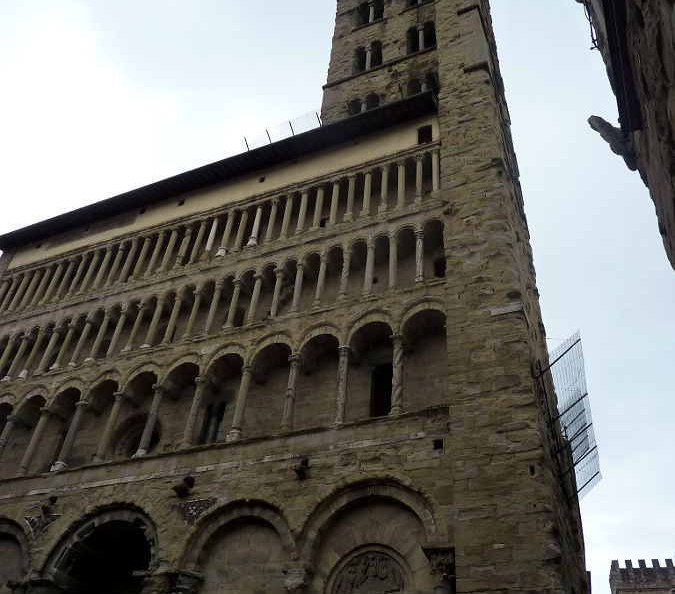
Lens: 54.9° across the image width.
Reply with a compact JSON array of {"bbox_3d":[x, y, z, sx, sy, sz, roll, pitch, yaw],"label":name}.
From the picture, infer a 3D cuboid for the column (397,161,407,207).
[{"bbox_3d":[2.648,-4.689,26.894,0.350,2.844,0.350,-13,-44,21],"label":"column"}]

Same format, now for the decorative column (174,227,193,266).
[{"bbox_3d":[-7.628,-2.475,32.243,0.370,2.490,0.370,-13,-43,21],"label":"decorative column"}]

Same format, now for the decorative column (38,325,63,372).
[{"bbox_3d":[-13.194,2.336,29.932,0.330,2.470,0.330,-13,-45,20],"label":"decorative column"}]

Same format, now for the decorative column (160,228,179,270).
[{"bbox_3d":[-8.100,-2.287,31.220,0.360,2.775,0.360,-13,-44,20],"label":"decorative column"}]

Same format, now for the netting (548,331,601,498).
[{"bbox_3d":[7.831,4.467,21.659,1.500,1.200,9.300,-11,-44,19],"label":"netting"}]

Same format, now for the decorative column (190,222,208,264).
[{"bbox_3d":[-6.130,-2.361,28.773,0.320,2.601,0.320,-13,-44,21],"label":"decorative column"}]

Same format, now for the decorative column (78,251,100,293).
[{"bbox_3d":[-11.809,-1.187,31.134,0.320,2.601,0.320,-13,-44,21],"label":"decorative column"}]

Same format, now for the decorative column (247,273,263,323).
[{"bbox_3d":[-3.350,0.026,26.309,0.390,2.633,0.390,-13,-44,20],"label":"decorative column"}]

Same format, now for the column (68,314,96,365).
[{"bbox_3d":[-10.799,1.779,27.551,0.360,2.781,0.360,-13,-46,20],"label":"column"}]

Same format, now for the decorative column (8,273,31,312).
[{"bbox_3d":[-17.070,-0.327,34.916,0.350,2.829,0.350,-13,-44,21],"label":"decorative column"}]

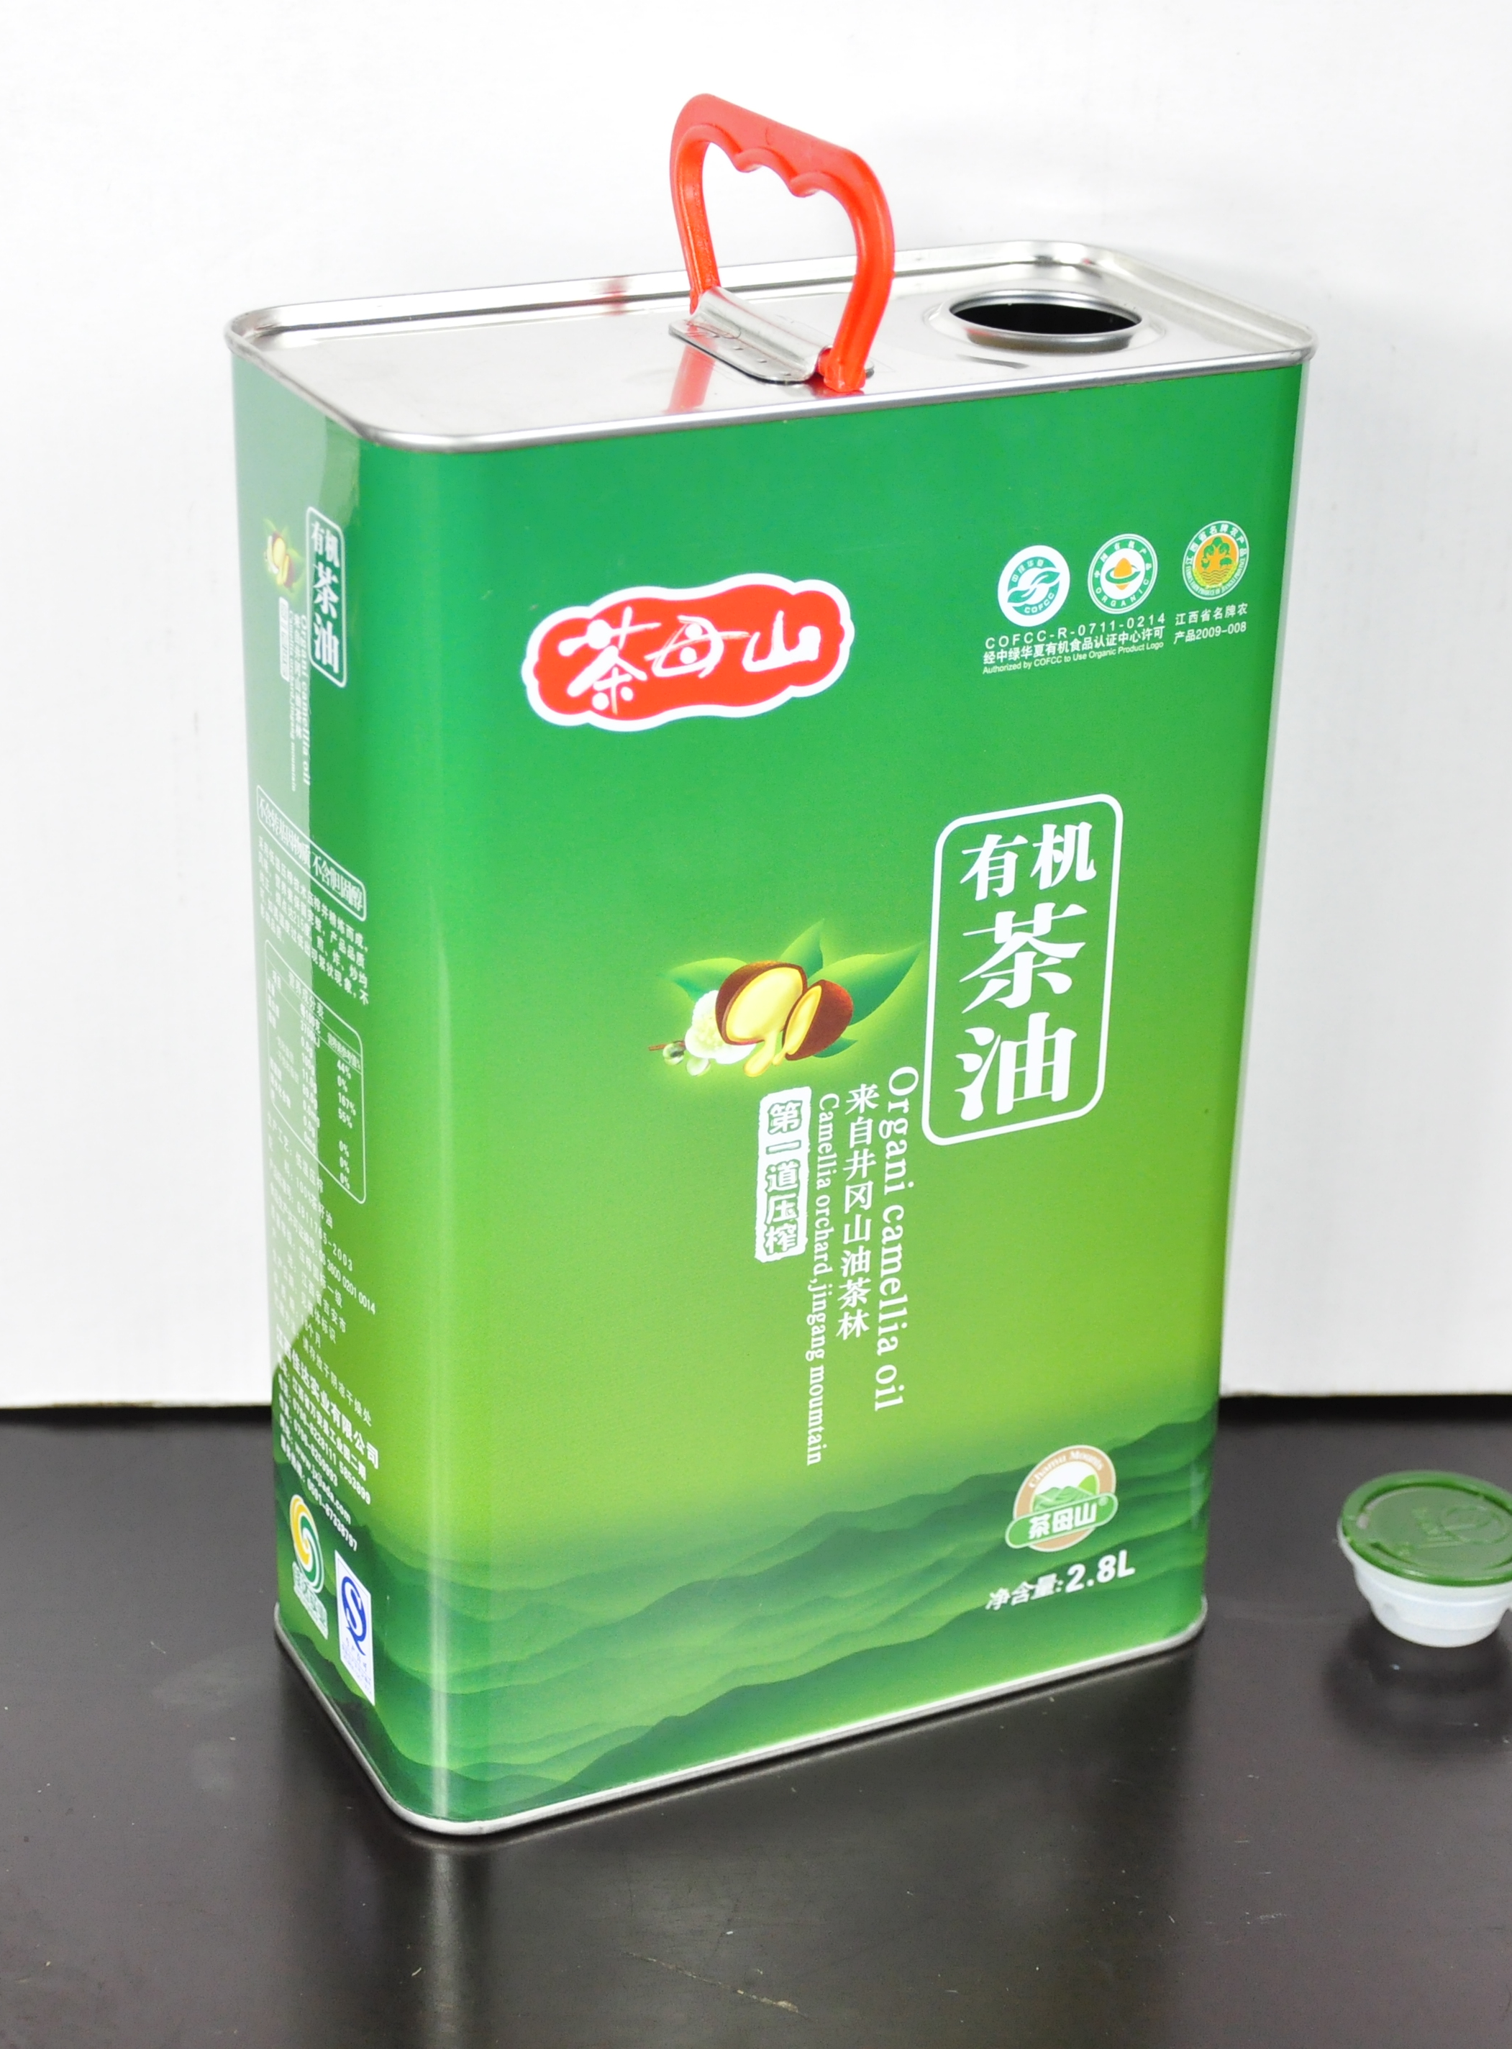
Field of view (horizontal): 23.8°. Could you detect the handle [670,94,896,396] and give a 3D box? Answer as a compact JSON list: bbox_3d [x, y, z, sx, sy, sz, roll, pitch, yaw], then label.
[{"bbox_3d":[0.003,-0.123,0.568,0.009,0.036,0.069,-11,27,-25],"label":"handle"}]

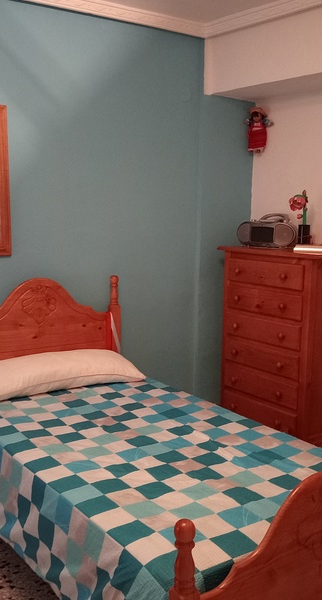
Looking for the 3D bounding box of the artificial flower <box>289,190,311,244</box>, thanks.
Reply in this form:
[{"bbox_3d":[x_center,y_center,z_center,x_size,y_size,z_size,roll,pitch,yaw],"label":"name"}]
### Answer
[{"bbox_3d":[0.839,-0.471,3.849,0.121,0.334,0.114,6,10,33],"label":"artificial flower"}]

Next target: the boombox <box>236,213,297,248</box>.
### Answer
[{"bbox_3d":[0.666,-0.432,4.046,0.355,0.216,0.170,6,10,33],"label":"boombox"}]

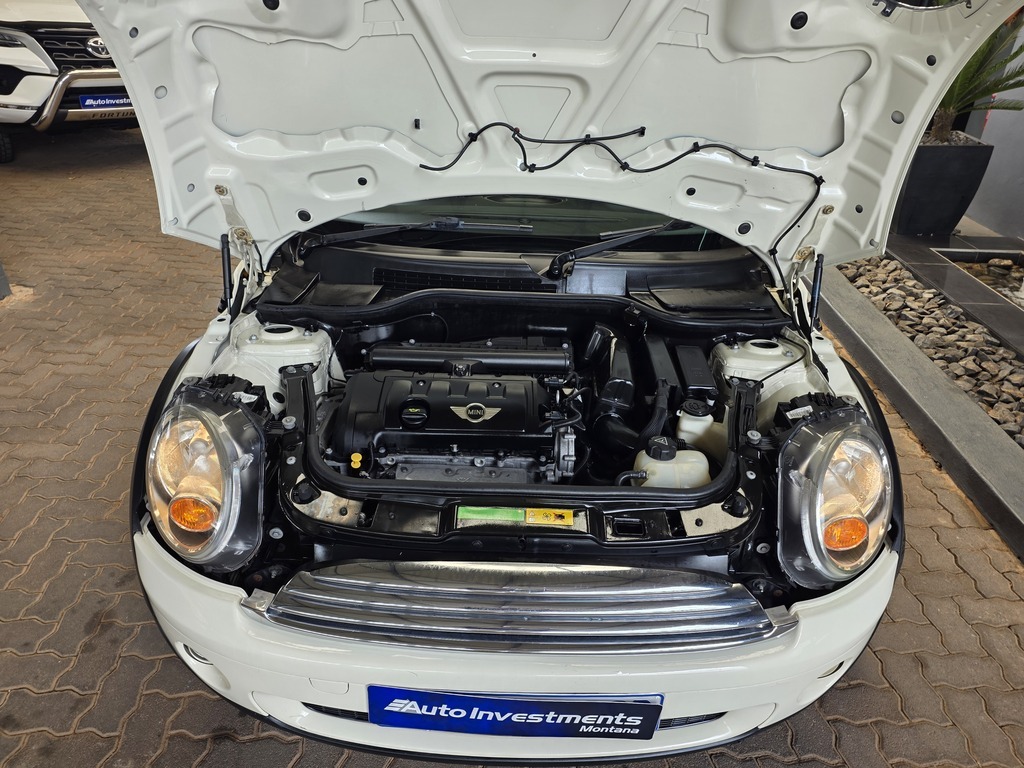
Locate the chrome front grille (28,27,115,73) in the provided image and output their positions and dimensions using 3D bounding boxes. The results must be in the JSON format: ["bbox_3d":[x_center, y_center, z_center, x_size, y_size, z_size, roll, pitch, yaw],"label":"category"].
[{"bbox_3d":[-3.379,-2.753,5.600,1.000,0.350,0.140,-11,31,-23],"label":"chrome front grille"}]

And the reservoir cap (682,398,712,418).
[{"bbox_3d":[0.413,0.053,1.522,0.064,0.024,0.064,2,29,0],"label":"reservoir cap"}]

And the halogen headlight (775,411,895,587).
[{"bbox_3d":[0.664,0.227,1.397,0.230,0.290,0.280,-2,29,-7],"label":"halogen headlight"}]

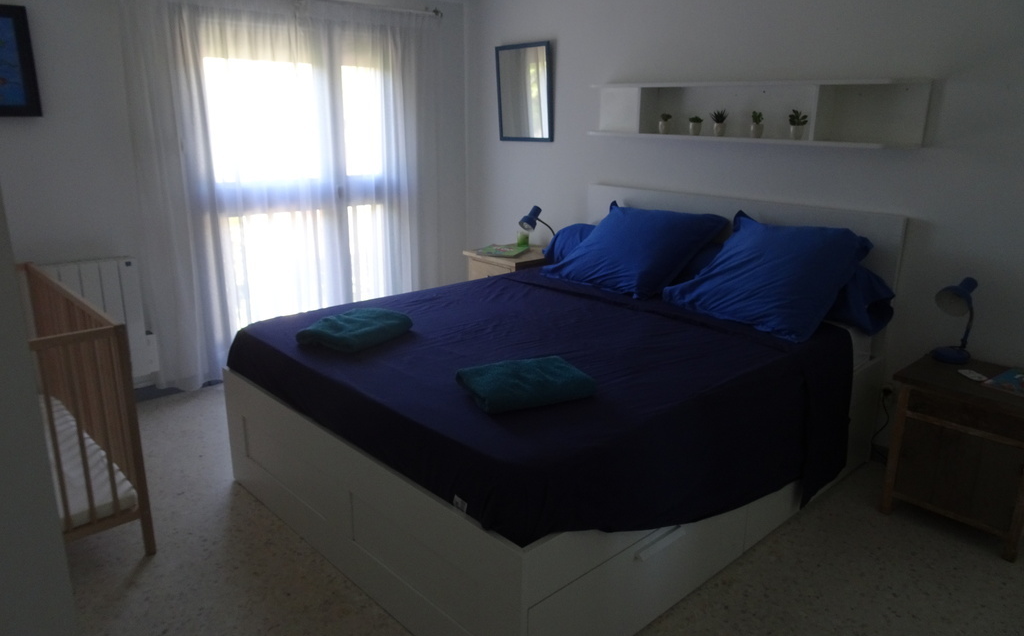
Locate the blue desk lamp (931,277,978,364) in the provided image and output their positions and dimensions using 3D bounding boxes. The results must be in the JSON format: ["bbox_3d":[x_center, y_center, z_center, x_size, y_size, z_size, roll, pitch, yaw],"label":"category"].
[{"bbox_3d":[1.629,0.002,2.611,0.195,0.305,0.140,-13,20,-41],"label":"blue desk lamp"}]

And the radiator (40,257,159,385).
[{"bbox_3d":[-1.992,0.034,3.315,0.520,0.585,0.100,-13,20,-41],"label":"radiator"}]

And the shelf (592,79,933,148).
[{"bbox_3d":[0.972,-0.923,3.210,0.165,0.250,1.580,-13,20,-41],"label":"shelf"}]

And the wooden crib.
[{"bbox_3d":[-1.851,0.337,2.479,0.660,0.800,1.260,-13,20,-41],"label":"wooden crib"}]

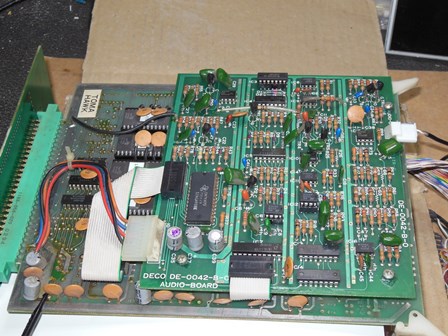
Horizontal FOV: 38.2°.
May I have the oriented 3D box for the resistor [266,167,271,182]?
[{"bbox_3d":[0.026,0.004,0.379,0.003,0.003,0.008,1,52,6],"label":"resistor"}]

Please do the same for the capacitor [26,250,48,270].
[{"bbox_3d":[-0.104,0.053,0.358,0.008,0.011,0.008,1,52,6],"label":"capacitor"}]

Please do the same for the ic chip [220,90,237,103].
[{"bbox_3d":[0.003,-0.046,0.422,0.009,0.004,0.008,1,48,6],"label":"ic chip"}]

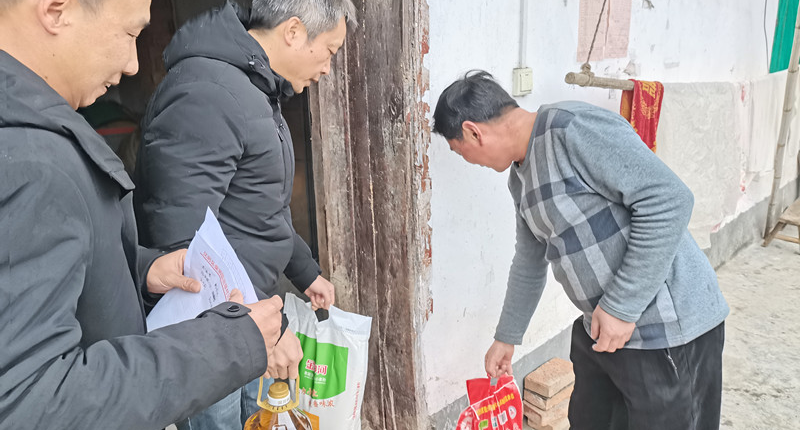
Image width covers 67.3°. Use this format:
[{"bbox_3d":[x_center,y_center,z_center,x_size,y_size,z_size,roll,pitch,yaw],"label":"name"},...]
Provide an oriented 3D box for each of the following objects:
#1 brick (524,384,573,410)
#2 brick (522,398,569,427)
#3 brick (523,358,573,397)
[{"bbox_3d":[0.643,0.736,2.528,0.236,0.049,0.113,-14,19,-40],"label":"brick"},{"bbox_3d":[0.646,0.793,2.496,0.236,0.049,0.113,-9,16,-26],"label":"brick"},{"bbox_3d":[0.647,0.685,2.537,0.236,0.049,0.113,-15,20,-43],"label":"brick"}]

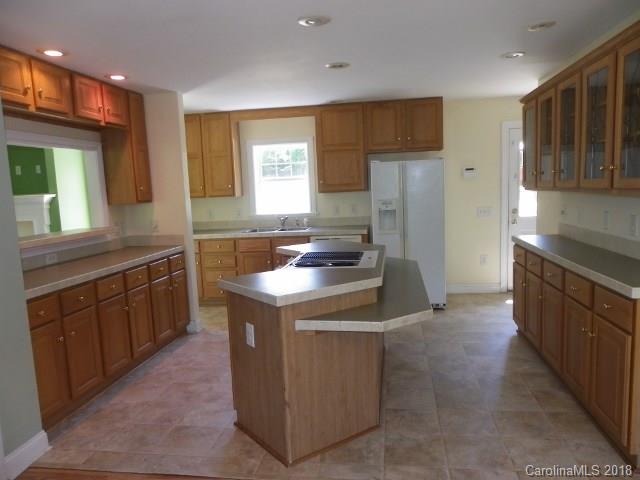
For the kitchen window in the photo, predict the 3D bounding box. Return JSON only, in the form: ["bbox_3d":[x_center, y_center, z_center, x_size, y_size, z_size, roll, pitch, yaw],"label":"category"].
[{"bbox_3d":[-0.497,-0.821,6.331,0.890,1.020,0.090,-1,7,9],"label":"kitchen window"}]

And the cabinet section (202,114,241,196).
[{"bbox_3d":[-1.256,-1.082,6.171,0.372,1.033,0.339,-2,6,7],"label":"cabinet section"}]

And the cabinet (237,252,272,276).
[{"bbox_3d":[-0.735,0.410,6.185,0.450,0.620,0.600,-1,7,9],"label":"cabinet"}]

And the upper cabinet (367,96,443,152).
[{"bbox_3d":[1.018,-1.378,5.872,0.920,0.610,0.320,-1,7,9],"label":"upper cabinet"}]

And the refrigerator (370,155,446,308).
[{"bbox_3d":[1.054,-0.085,5.790,0.814,1.700,0.720,-1,7,9],"label":"refrigerator"}]

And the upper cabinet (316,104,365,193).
[{"bbox_3d":[0.281,-1.135,6.010,0.590,1.060,0.320,-1,7,9],"label":"upper cabinet"}]

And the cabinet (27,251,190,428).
[{"bbox_3d":[-1.799,0.657,3.837,0.630,0.840,2.200,-1,7,9],"label":"cabinet"}]

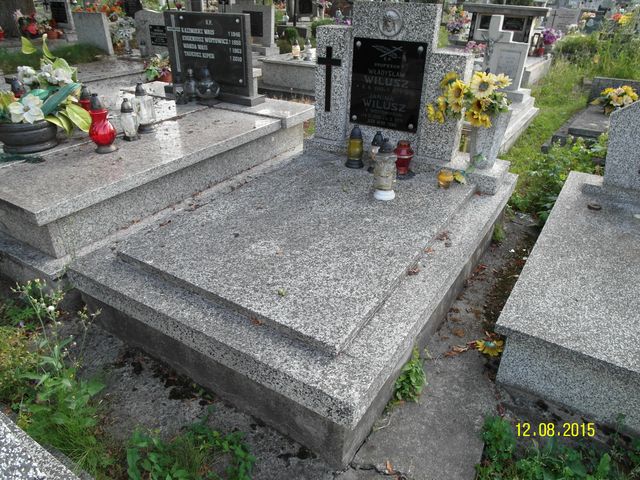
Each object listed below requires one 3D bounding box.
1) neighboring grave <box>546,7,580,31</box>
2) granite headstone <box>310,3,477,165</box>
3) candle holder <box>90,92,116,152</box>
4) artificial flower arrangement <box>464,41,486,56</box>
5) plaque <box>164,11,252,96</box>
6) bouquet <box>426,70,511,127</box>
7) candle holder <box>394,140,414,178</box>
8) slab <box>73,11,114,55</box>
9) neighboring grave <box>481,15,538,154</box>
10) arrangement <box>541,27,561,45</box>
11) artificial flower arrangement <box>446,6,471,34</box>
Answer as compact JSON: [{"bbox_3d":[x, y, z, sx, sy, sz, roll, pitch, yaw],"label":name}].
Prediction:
[{"bbox_3d":[4.720,-4.245,8.600,0.640,0.560,0.140,18,36,28],"label":"neighboring grave"},{"bbox_3d":[0.426,-1.019,2.811,1.004,0.865,0.154,17,33,28],"label":"granite headstone"},{"bbox_3d":[-1.211,-0.647,2.465,0.147,0.302,0.147,17,33,28],"label":"candle holder"},{"bbox_3d":[1.998,-2.460,5.700,0.270,0.200,0.240,18,36,28],"label":"artificial flower arrangement"},{"bbox_3d":[-0.840,-1.410,3.339,0.814,0.539,0.077,18,36,28],"label":"plaque"},{"bbox_3d":[0.843,-0.798,2.519,0.460,0.330,0.330,18,36,28],"label":"bouquet"},{"bbox_3d":[0.515,-0.490,2.703,0.119,0.217,0.119,0,29,0],"label":"candle holder"},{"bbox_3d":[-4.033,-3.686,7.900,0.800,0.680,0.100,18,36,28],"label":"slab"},{"bbox_3d":[1.702,-1.701,4.638,0.979,1.092,2.029,17,33,28],"label":"neighboring grave"},{"bbox_3d":[3.183,-2.811,6.100,0.290,0.250,0.260,18,36,28],"label":"arrangement"},{"bbox_3d":[2.387,-3.783,7.646,0.371,0.422,0.330,17,33,28],"label":"artificial flower arrangement"}]

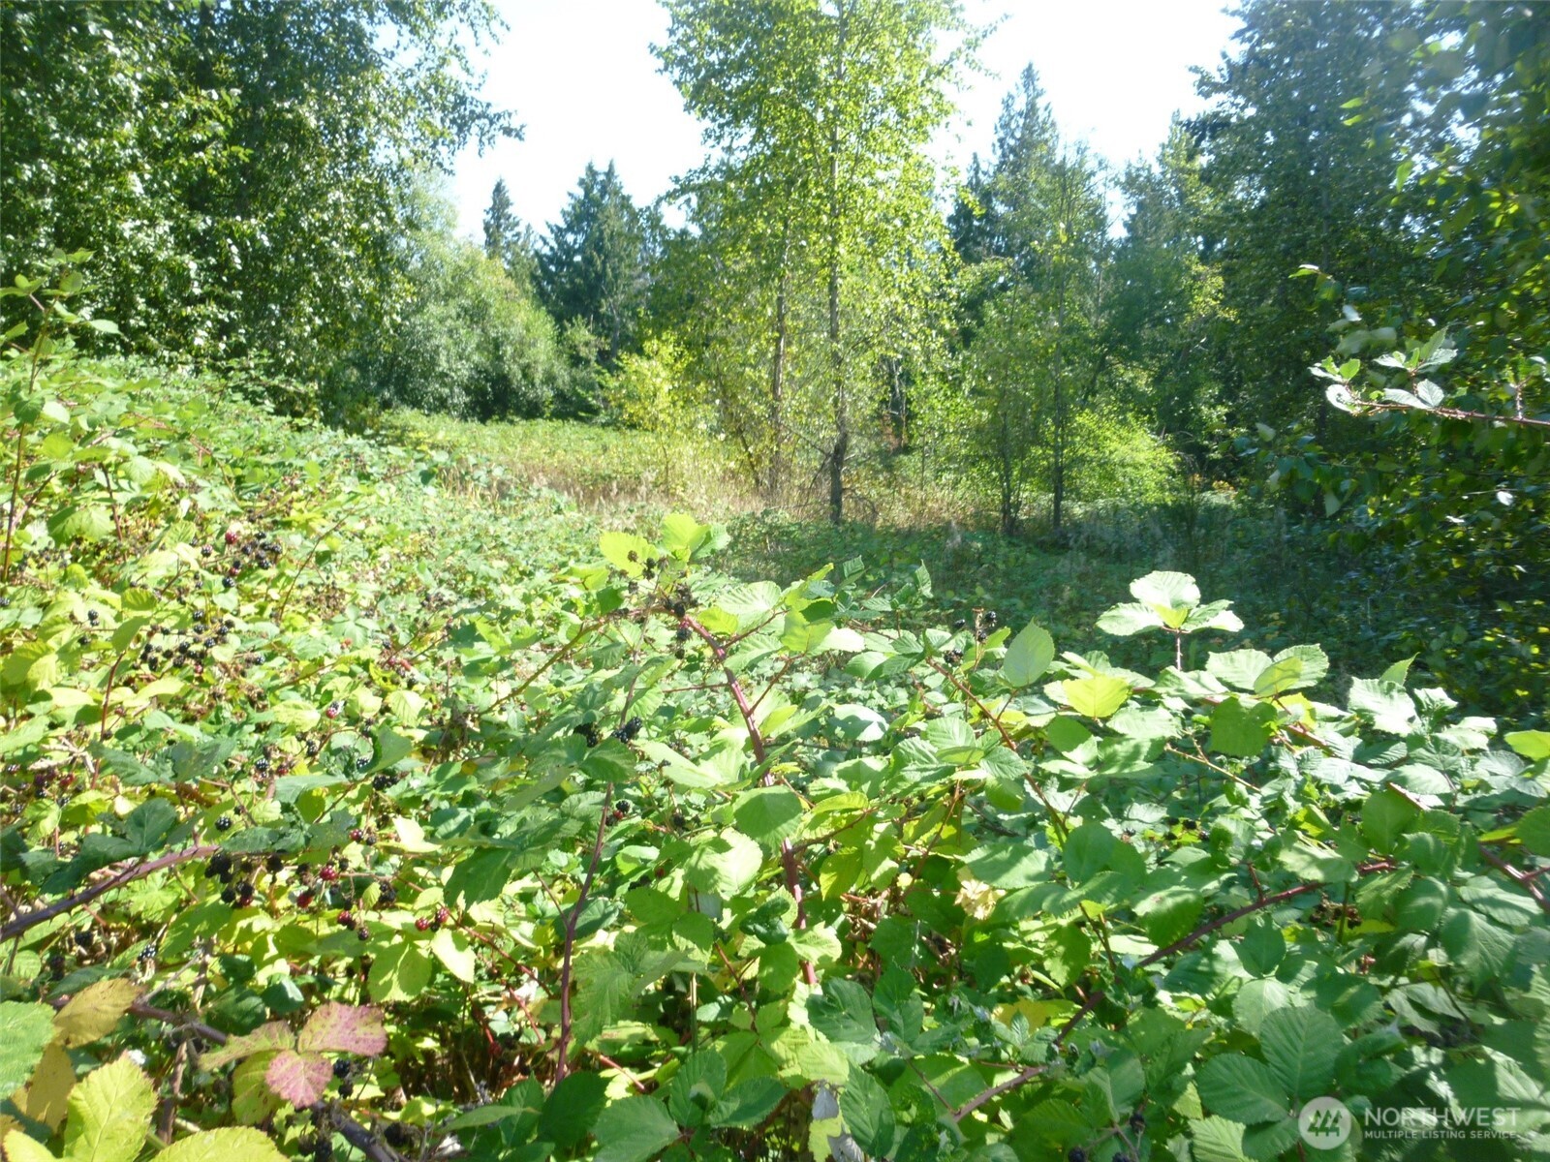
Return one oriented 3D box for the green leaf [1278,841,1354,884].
[{"bbox_3d":[0.581,0.302,1.200,0.075,0.018,0.070,15,39,20],"label":"green leaf"}]

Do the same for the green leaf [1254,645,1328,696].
[{"bbox_3d":[0.599,0.104,1.300,0.082,0.020,0.070,-37,60,-26],"label":"green leaf"}]

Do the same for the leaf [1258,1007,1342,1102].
[{"bbox_3d":[0.461,0.413,0.981,0.066,0.015,0.085,9,51,21],"label":"leaf"}]

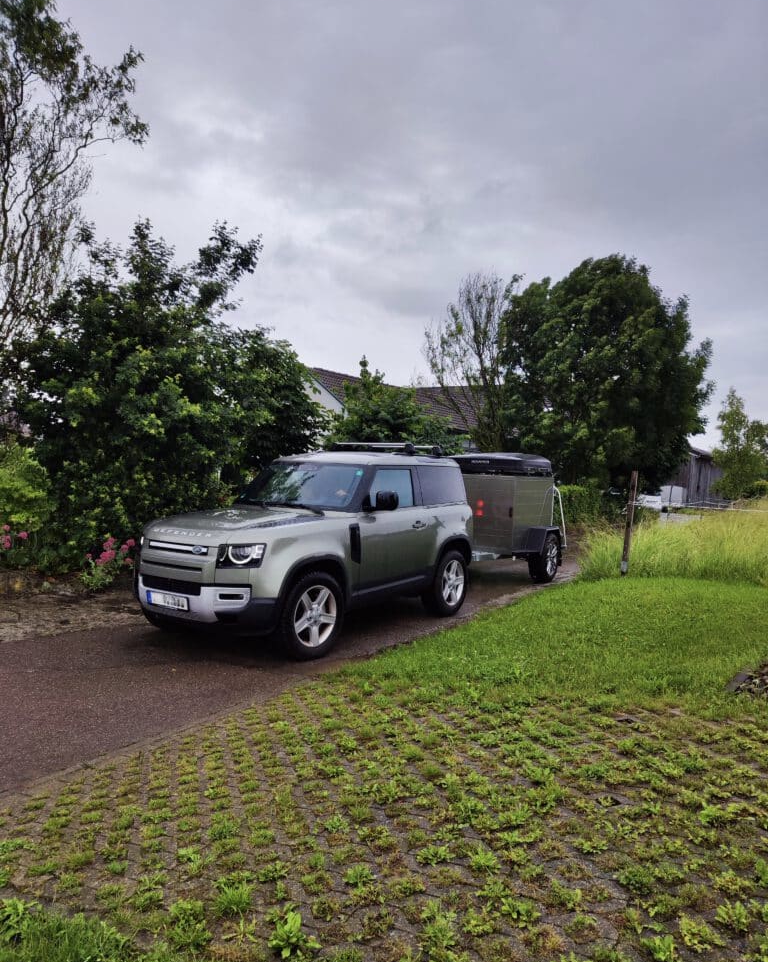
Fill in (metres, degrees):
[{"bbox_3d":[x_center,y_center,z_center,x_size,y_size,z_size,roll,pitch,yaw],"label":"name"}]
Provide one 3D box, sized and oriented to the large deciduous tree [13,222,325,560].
[{"bbox_3d":[-3.596,-1.453,11.847,5.190,5.590,4.670,2,1,-17],"label":"large deciduous tree"}]

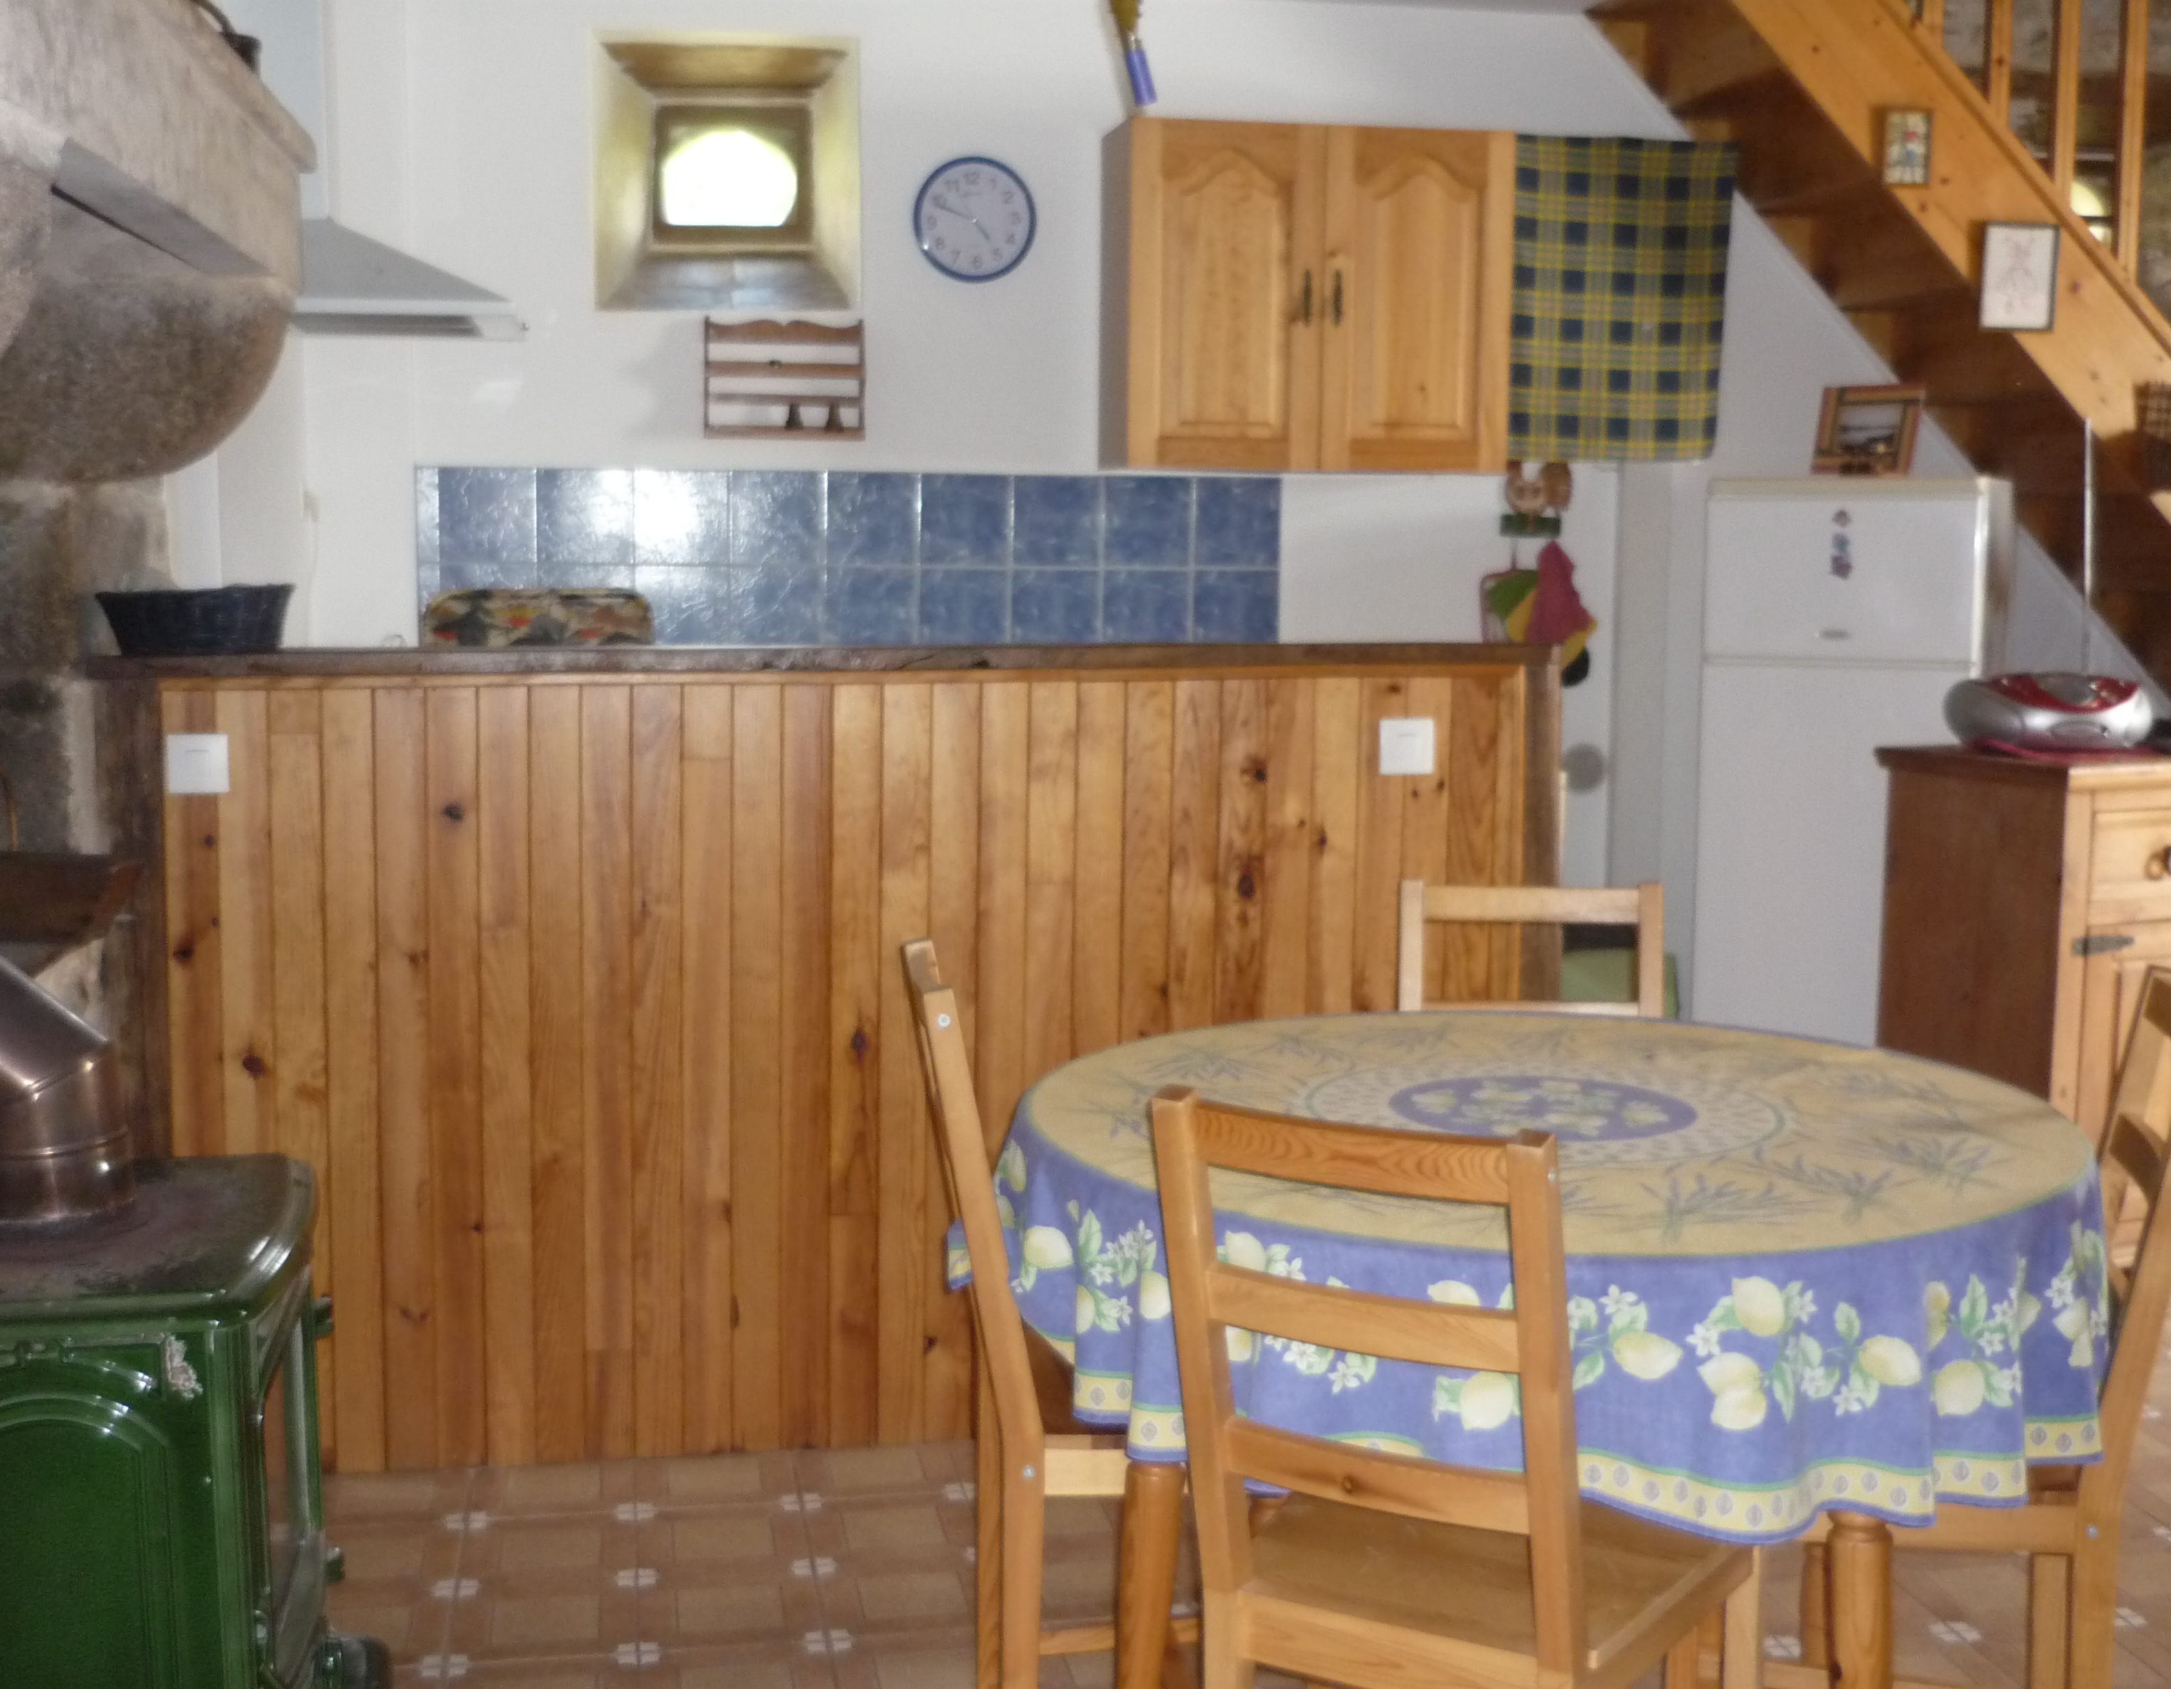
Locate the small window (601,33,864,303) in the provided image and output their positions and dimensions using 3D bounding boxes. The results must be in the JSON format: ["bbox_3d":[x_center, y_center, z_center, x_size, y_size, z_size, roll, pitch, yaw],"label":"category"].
[{"bbox_3d":[-0.763,-1.395,5.227,0.545,0.555,0.280,-1,6,-11],"label":"small window"}]

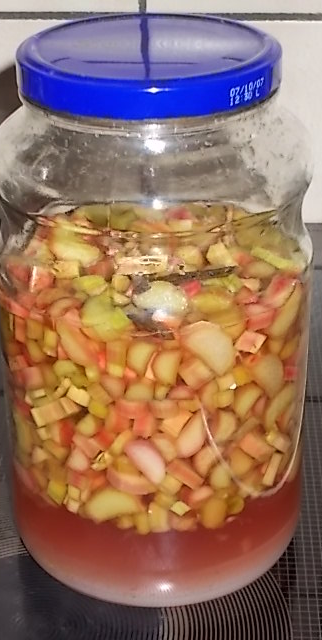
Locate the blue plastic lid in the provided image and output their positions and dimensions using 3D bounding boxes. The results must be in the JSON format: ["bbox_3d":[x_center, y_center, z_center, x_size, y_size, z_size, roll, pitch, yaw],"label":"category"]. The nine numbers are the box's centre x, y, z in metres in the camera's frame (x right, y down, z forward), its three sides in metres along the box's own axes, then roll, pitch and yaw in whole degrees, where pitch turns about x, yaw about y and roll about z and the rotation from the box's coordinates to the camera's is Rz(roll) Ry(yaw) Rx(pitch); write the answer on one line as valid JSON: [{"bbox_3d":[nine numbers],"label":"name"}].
[{"bbox_3d":[-0.004,-0.104,0.493,0.106,0.015,0.106,0,27,0],"label":"blue plastic lid"}]

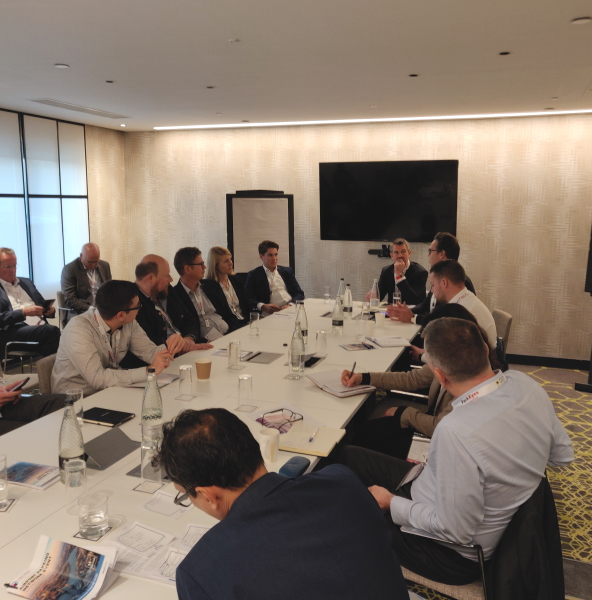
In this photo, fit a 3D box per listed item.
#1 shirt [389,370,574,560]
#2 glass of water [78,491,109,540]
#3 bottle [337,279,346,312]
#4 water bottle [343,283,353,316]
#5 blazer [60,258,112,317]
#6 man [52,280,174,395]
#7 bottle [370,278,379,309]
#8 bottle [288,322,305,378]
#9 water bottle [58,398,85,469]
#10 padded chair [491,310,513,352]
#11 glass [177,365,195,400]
[{"bbox_3d":[0.627,0.514,1.880,0.600,0.570,0.420,-8,12,-40],"label":"shirt"},{"bbox_3d":[-0.576,0.616,1.641,0.081,0.106,0.081,0,9,0],"label":"glass of water"},{"bbox_3d":[0.408,-0.040,5.147,0.081,0.286,0.081,0,9,0],"label":"bottle"},{"bbox_3d":[0.429,0.013,4.694,0.080,0.280,0.080,4,10,20],"label":"water bottle"},{"bbox_3d":[-1.971,-0.104,5.476,0.400,0.580,0.500,10,13,44],"label":"blazer"},{"bbox_3d":[-1.002,0.482,3.235,0.750,1.180,0.580,6,11,29],"label":"man"},{"bbox_3d":[0.714,-0.046,5.226,0.081,0.278,0.081,0,9,0],"label":"bottle"},{"bbox_3d":[0.010,0.266,3.280,0.081,0.278,0.081,0,9,0],"label":"bottle"},{"bbox_3d":[-0.750,0.474,1.927,0.083,0.290,0.083,0,9,0],"label":"water bottle"},{"bbox_3d":[1.297,0.501,4.428,0.580,0.830,0.560,1,9,3],"label":"padded chair"},{"bbox_3d":[-0.527,0.392,2.755,0.071,0.154,0.071,0,9,0],"label":"glass"}]

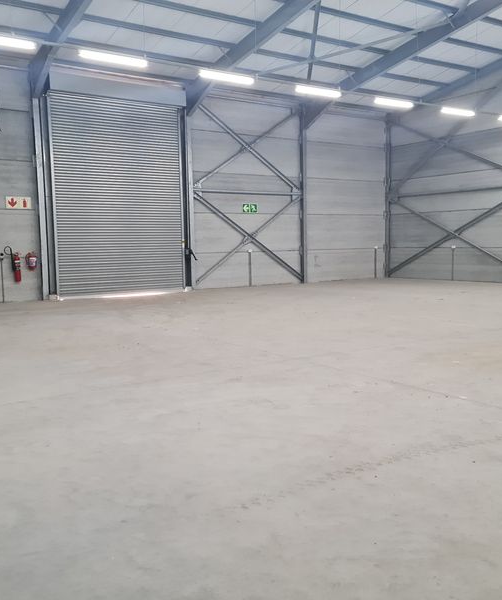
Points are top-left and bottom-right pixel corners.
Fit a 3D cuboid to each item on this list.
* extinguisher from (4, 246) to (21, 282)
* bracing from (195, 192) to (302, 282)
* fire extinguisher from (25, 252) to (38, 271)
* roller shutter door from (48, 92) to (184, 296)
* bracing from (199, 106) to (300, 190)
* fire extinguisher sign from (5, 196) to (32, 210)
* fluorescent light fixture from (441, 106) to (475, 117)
[{"bbox_3d":[-5.897,-0.869,15.466,0.405,0.885,0.200,-5,6,-34],"label":"extinguisher"},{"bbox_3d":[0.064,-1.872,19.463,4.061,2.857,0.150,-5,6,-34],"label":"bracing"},{"bbox_3d":[-5.524,-0.961,15.716,0.277,0.445,0.200,-5,6,-34],"label":"fire extinguisher"},{"bbox_3d":[-3.499,-2.731,16.938,3.720,5.195,0.150,-5,6,-34],"label":"roller shutter door"},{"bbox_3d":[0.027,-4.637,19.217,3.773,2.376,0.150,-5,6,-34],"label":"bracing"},{"bbox_3d":[-5.771,-2.408,15.530,0.612,0.284,0.020,-5,6,-34],"label":"fire extinguisher sign"},{"bbox_3d":[5.208,-4.702,15.630,1.270,0.120,0.160,-5,6,-34],"label":"fluorescent light fixture"}]

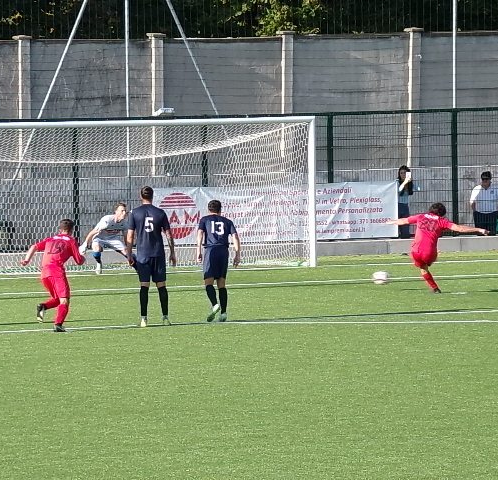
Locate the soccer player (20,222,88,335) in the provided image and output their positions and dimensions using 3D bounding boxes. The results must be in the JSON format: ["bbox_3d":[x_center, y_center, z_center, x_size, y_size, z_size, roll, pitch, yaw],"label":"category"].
[{"bbox_3d":[-2.488,0.449,62.500,0.750,1.450,0.750,0,2,22],"label":"soccer player"}]

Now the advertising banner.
[{"bbox_3d":[0.478,-0.492,88.972,5.100,1.050,0.050,-2,2,-28],"label":"advertising banner"}]

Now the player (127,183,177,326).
[{"bbox_3d":[-1.256,0.217,63.800,0.650,1.810,0.420,-1,2,3],"label":"player"}]

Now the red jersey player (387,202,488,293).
[{"bbox_3d":[2.776,0.122,72.700,1.500,1.330,0.850,-1,2,-12],"label":"red jersey player"}]

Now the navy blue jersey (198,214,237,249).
[{"bbox_3d":[-0.413,-0.111,64.750,0.520,0.460,0.280,-1,2,2],"label":"navy blue jersey"}]

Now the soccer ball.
[{"bbox_3d":[1.965,0.567,73.600,0.220,0.220,0.220,-1,2,0],"label":"soccer ball"}]

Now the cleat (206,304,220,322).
[{"bbox_3d":[-0.462,0.963,64.650,0.100,0.280,0.120,0,41,-32],"label":"cleat"}]

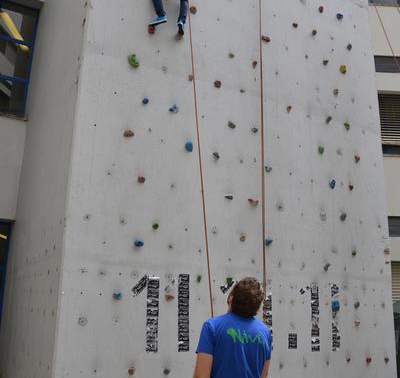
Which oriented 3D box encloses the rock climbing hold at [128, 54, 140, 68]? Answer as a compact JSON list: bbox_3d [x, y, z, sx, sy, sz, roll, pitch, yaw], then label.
[{"bbox_3d":[-0.843,-1.655,5.790,0.155,0.170,0.080,8,-16,-25],"label":"rock climbing hold"}]

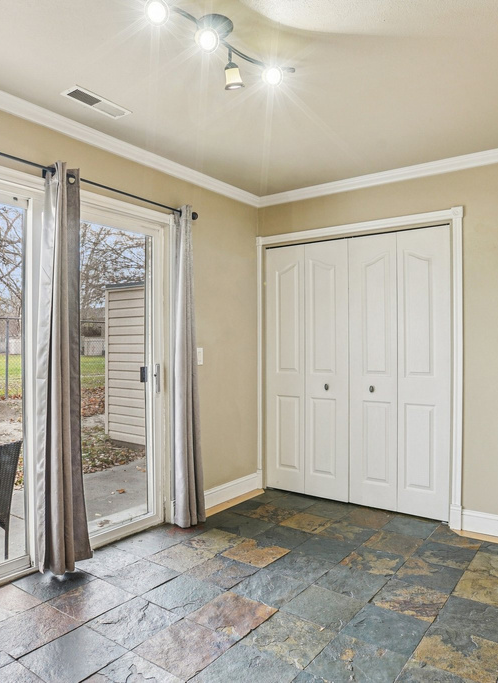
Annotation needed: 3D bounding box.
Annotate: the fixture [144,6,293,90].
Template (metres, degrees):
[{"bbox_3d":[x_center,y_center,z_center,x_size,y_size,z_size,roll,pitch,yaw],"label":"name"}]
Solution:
[{"bbox_3d":[-0.128,-1.126,1.905,0.738,0.210,0.195,0,-1,-34],"label":"fixture"}]

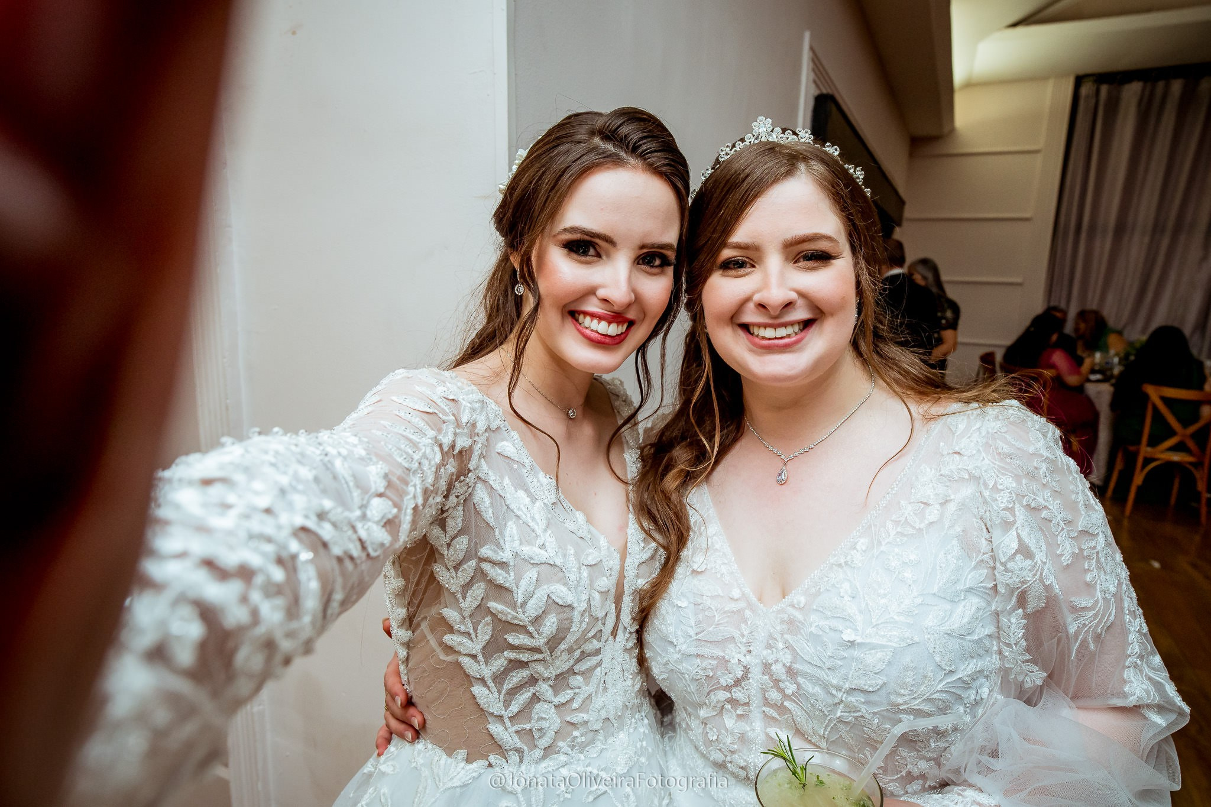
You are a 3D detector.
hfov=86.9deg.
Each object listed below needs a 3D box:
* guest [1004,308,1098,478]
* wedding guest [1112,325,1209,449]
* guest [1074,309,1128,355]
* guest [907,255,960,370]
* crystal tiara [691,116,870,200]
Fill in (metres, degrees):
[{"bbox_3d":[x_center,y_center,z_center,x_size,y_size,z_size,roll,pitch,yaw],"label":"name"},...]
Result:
[{"bbox_3d":[3.480,-0.054,4.970,0.800,1.310,0.520,-3,13,-21],"label":"guest"},{"bbox_3d":[3.800,0.098,4.420,0.560,1.270,0.780,7,13,25],"label":"wedding guest"},{"bbox_3d":[4.200,-0.136,5.500,0.500,1.290,0.750,12,16,40],"label":"guest"},{"bbox_3d":[2.413,-0.265,4.930,0.360,1.670,0.460,-1,12,-14],"label":"guest"},{"bbox_3d":[0.166,-0.229,0.605,0.168,0.066,0.070,-1,12,15],"label":"crystal tiara"}]

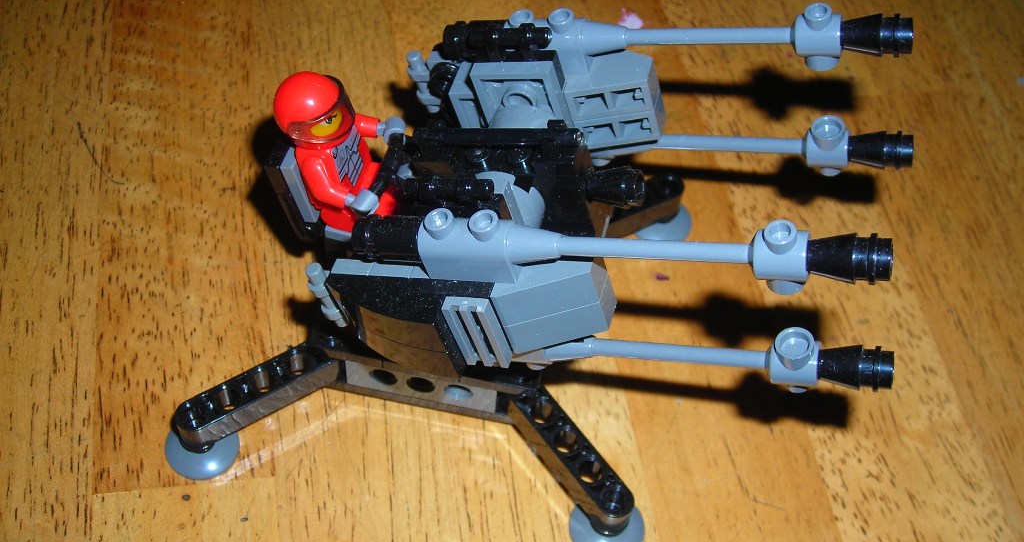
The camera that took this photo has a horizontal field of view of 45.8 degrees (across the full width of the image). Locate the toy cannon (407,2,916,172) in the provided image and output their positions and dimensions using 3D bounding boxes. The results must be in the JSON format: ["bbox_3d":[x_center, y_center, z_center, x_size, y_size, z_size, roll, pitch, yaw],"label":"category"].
[{"bbox_3d":[0.027,-0.033,0.238,0.101,0.042,0.021,3,50,20],"label":"toy cannon"}]

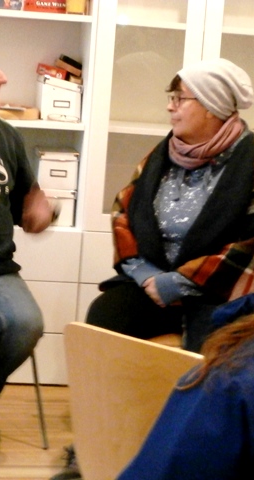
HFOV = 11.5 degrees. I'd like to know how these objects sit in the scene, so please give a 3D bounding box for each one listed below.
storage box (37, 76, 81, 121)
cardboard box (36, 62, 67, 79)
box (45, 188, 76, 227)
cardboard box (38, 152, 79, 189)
[{"bbox_3d":[-0.277,-0.575,5.152,0.162,0.164,0.258,3,10,-8],"label":"storage box"},{"bbox_3d":[-0.306,-0.682,5.089,0.116,0.037,0.120,15,8,-9],"label":"cardboard box"},{"bbox_3d":[-0.300,-0.151,5.174,0.157,0.147,0.255,3,10,-8],"label":"box"},{"bbox_3d":[-0.290,-0.295,5.149,0.157,0.147,0.255,3,10,-8],"label":"cardboard box"}]

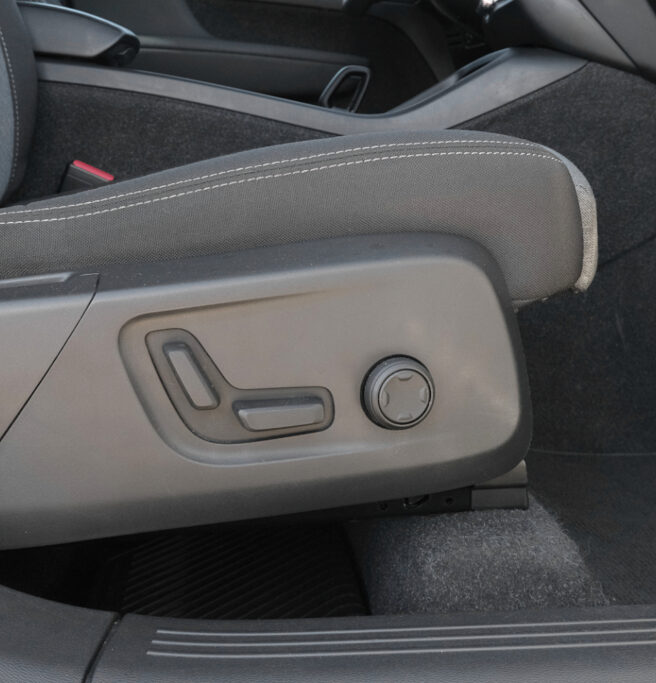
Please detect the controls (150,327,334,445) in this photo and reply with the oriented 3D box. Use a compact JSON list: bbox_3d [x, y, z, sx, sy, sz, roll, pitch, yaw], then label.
[{"bbox_3d":[-0.057,0.029,0.565,0.119,0.068,0.019,-4,17,-4],"label":"controls"}]

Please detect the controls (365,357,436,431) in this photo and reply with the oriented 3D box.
[{"bbox_3d":[0.046,0.033,0.570,0.043,0.043,0.020,-4,17,-11],"label":"controls"}]

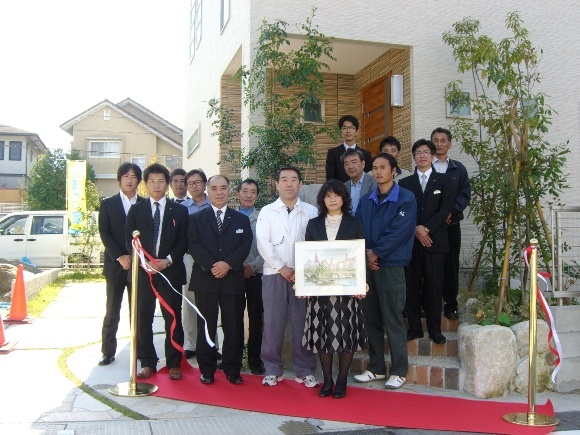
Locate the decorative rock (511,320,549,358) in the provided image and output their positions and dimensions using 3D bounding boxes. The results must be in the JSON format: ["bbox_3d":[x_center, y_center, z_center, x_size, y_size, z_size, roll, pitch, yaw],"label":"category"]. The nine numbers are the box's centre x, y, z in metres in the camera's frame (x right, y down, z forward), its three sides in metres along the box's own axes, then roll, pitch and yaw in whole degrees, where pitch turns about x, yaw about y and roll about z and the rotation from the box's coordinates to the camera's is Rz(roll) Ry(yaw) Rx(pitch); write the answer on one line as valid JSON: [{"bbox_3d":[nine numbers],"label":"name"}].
[{"bbox_3d":[1.813,0.916,4.800,0.300,0.290,0.300,0,-3,6],"label":"decorative rock"}]

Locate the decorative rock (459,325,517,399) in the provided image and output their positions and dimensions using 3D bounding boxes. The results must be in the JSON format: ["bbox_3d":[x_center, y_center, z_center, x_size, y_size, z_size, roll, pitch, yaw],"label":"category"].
[{"bbox_3d":[1.542,1.116,4.970,0.410,0.550,0.380,1,0,6],"label":"decorative rock"}]

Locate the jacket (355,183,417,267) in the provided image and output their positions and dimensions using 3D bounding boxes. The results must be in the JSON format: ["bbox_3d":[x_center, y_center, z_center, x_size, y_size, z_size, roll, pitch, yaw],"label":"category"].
[{"bbox_3d":[0.739,0.054,4.900,0.470,0.640,0.320,0,-3,16],"label":"jacket"}]

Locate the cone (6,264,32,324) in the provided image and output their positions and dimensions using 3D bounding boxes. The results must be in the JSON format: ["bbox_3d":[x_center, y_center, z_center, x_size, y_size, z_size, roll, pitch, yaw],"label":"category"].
[{"bbox_3d":[-3.341,0.931,7.850,0.370,0.700,0.370,1,0,-17],"label":"cone"}]

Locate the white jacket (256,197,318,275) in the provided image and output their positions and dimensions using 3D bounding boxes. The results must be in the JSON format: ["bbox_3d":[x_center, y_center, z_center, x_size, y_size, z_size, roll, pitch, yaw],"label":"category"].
[{"bbox_3d":[-0.004,0.144,4.970,0.510,0.610,0.310,0,-3,-2],"label":"white jacket"}]

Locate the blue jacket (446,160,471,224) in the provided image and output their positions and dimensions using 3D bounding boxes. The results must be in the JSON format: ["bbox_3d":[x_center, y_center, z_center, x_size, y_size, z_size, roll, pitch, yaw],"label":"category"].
[{"bbox_3d":[1.370,-0.243,5.720,0.500,0.600,0.300,0,-3,11],"label":"blue jacket"}]

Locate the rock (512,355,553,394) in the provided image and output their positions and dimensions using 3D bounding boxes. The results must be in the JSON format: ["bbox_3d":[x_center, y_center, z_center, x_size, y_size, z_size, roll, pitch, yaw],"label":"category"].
[{"bbox_3d":[1.927,1.248,5.060,0.300,0.290,0.270,1,0,6],"label":"rock"}]

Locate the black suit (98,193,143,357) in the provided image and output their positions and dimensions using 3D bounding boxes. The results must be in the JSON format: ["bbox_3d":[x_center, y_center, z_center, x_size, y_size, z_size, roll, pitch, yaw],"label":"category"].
[{"bbox_3d":[-1.502,0.526,5.780,0.470,1.480,0.330,1,0,-17],"label":"black suit"}]

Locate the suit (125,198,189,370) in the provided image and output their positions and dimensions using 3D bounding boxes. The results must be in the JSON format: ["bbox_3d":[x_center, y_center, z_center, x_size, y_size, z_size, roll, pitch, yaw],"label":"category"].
[{"bbox_3d":[-1.097,0.548,5.250,0.530,1.420,0.340,1,0,-10],"label":"suit"}]

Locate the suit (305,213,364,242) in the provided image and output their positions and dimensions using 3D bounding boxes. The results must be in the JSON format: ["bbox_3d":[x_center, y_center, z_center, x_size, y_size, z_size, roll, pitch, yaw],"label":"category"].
[{"bbox_3d":[0.327,0.240,4.630,0.450,0.550,0.280,0,-3,2],"label":"suit"}]

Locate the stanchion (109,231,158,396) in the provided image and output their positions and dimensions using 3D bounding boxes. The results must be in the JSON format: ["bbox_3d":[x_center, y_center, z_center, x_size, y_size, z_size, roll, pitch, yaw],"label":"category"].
[{"bbox_3d":[-1.104,0.665,4.530,0.350,1.130,0.350,0,-3,0],"label":"stanchion"}]

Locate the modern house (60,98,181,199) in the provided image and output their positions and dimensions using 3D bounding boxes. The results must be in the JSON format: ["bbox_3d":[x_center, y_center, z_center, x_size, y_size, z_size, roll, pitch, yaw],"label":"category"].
[{"bbox_3d":[-7.300,-1.600,34.100,7.300,8.300,8.000,0,-3,0],"label":"modern house"}]

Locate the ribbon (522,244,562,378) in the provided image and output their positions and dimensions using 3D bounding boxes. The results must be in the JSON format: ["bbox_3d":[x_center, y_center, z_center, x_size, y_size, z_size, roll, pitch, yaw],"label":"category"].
[{"bbox_3d":[1.721,0.661,4.340,0.280,0.930,0.170,1,0,6],"label":"ribbon"}]

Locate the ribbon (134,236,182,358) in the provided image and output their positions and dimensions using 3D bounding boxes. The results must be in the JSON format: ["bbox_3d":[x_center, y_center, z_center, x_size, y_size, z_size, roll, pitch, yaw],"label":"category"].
[{"bbox_3d":[-0.937,0.561,4.520,0.360,0.820,0.160,0,-3,0],"label":"ribbon"}]

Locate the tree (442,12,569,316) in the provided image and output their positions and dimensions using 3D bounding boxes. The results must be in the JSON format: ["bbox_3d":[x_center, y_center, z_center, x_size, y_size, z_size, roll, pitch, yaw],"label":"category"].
[{"bbox_3d":[1.929,-0.474,5.700,1.060,2.620,0.950,1,0,14],"label":"tree"}]

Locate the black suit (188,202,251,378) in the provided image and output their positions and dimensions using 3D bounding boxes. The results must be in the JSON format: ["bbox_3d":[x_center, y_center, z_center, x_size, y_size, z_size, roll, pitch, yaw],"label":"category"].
[{"bbox_3d":[-0.567,0.603,5.190,0.530,1.400,0.340,1,0,-5],"label":"black suit"}]

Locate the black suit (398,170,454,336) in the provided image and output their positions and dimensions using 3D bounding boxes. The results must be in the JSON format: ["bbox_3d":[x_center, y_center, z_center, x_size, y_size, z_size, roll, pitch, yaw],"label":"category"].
[{"bbox_3d":[1.175,0.316,5.520,0.500,1.460,0.340,1,0,14],"label":"black suit"}]

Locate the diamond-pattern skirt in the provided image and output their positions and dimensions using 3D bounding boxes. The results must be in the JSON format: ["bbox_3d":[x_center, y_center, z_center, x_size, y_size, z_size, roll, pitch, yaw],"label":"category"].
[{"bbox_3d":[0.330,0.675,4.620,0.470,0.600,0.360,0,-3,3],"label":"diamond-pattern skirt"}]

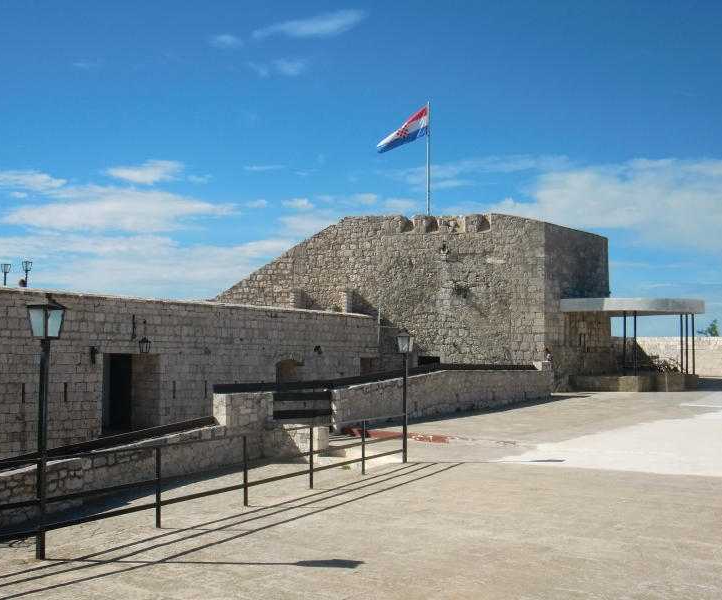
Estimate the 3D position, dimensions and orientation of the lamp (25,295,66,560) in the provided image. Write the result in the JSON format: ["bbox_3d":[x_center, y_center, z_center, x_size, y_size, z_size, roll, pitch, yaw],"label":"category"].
[{"bbox_3d":[-2.771,1.095,7.676,0.260,2.300,0.260,-2,-4,25],"label":"lamp"}]

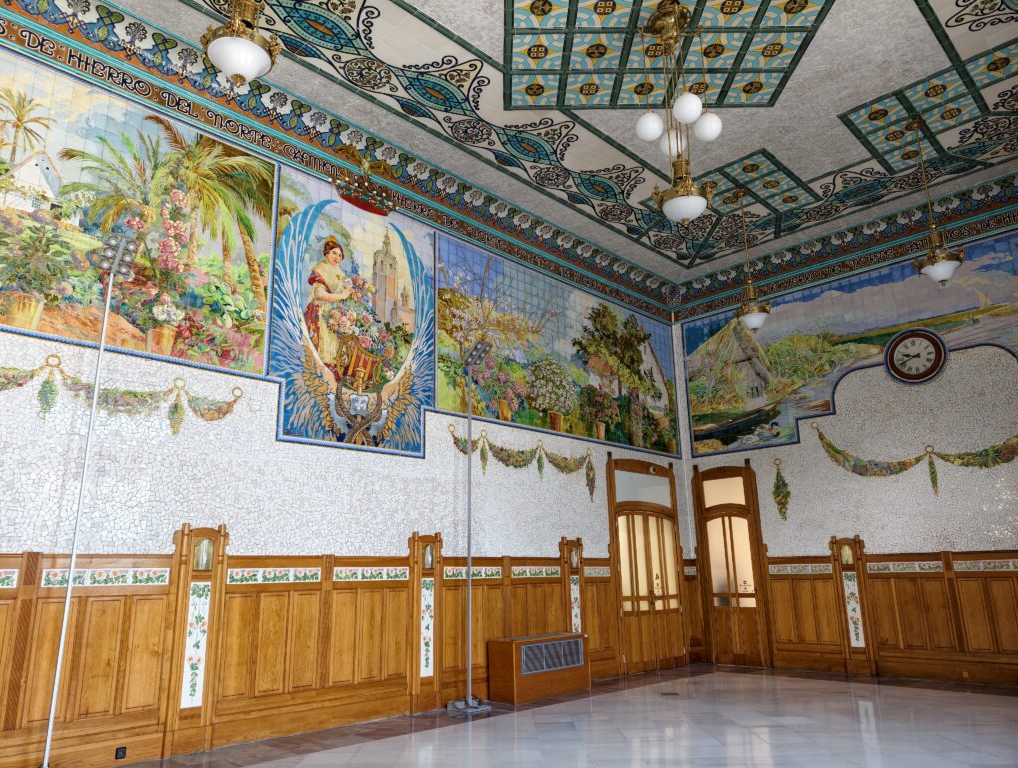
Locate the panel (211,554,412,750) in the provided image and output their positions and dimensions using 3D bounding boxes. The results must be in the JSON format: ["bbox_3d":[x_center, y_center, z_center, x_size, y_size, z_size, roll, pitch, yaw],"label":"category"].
[{"bbox_3d":[-1.923,2.666,7.375,2.235,1.709,0.090,14,-21,-43],"label":"panel"}]

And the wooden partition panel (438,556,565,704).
[{"bbox_3d":[-0.047,3.109,9.148,0.080,1.686,2.190,-15,-21,42],"label":"wooden partition panel"}]

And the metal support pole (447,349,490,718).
[{"bbox_3d":[-0.471,1.590,8.796,0.488,4.470,0.444,-1,-15,0],"label":"metal support pole"}]

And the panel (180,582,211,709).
[{"bbox_3d":[-2.809,2.340,6.389,0.040,1.068,0.186,-15,-21,42],"label":"panel"}]

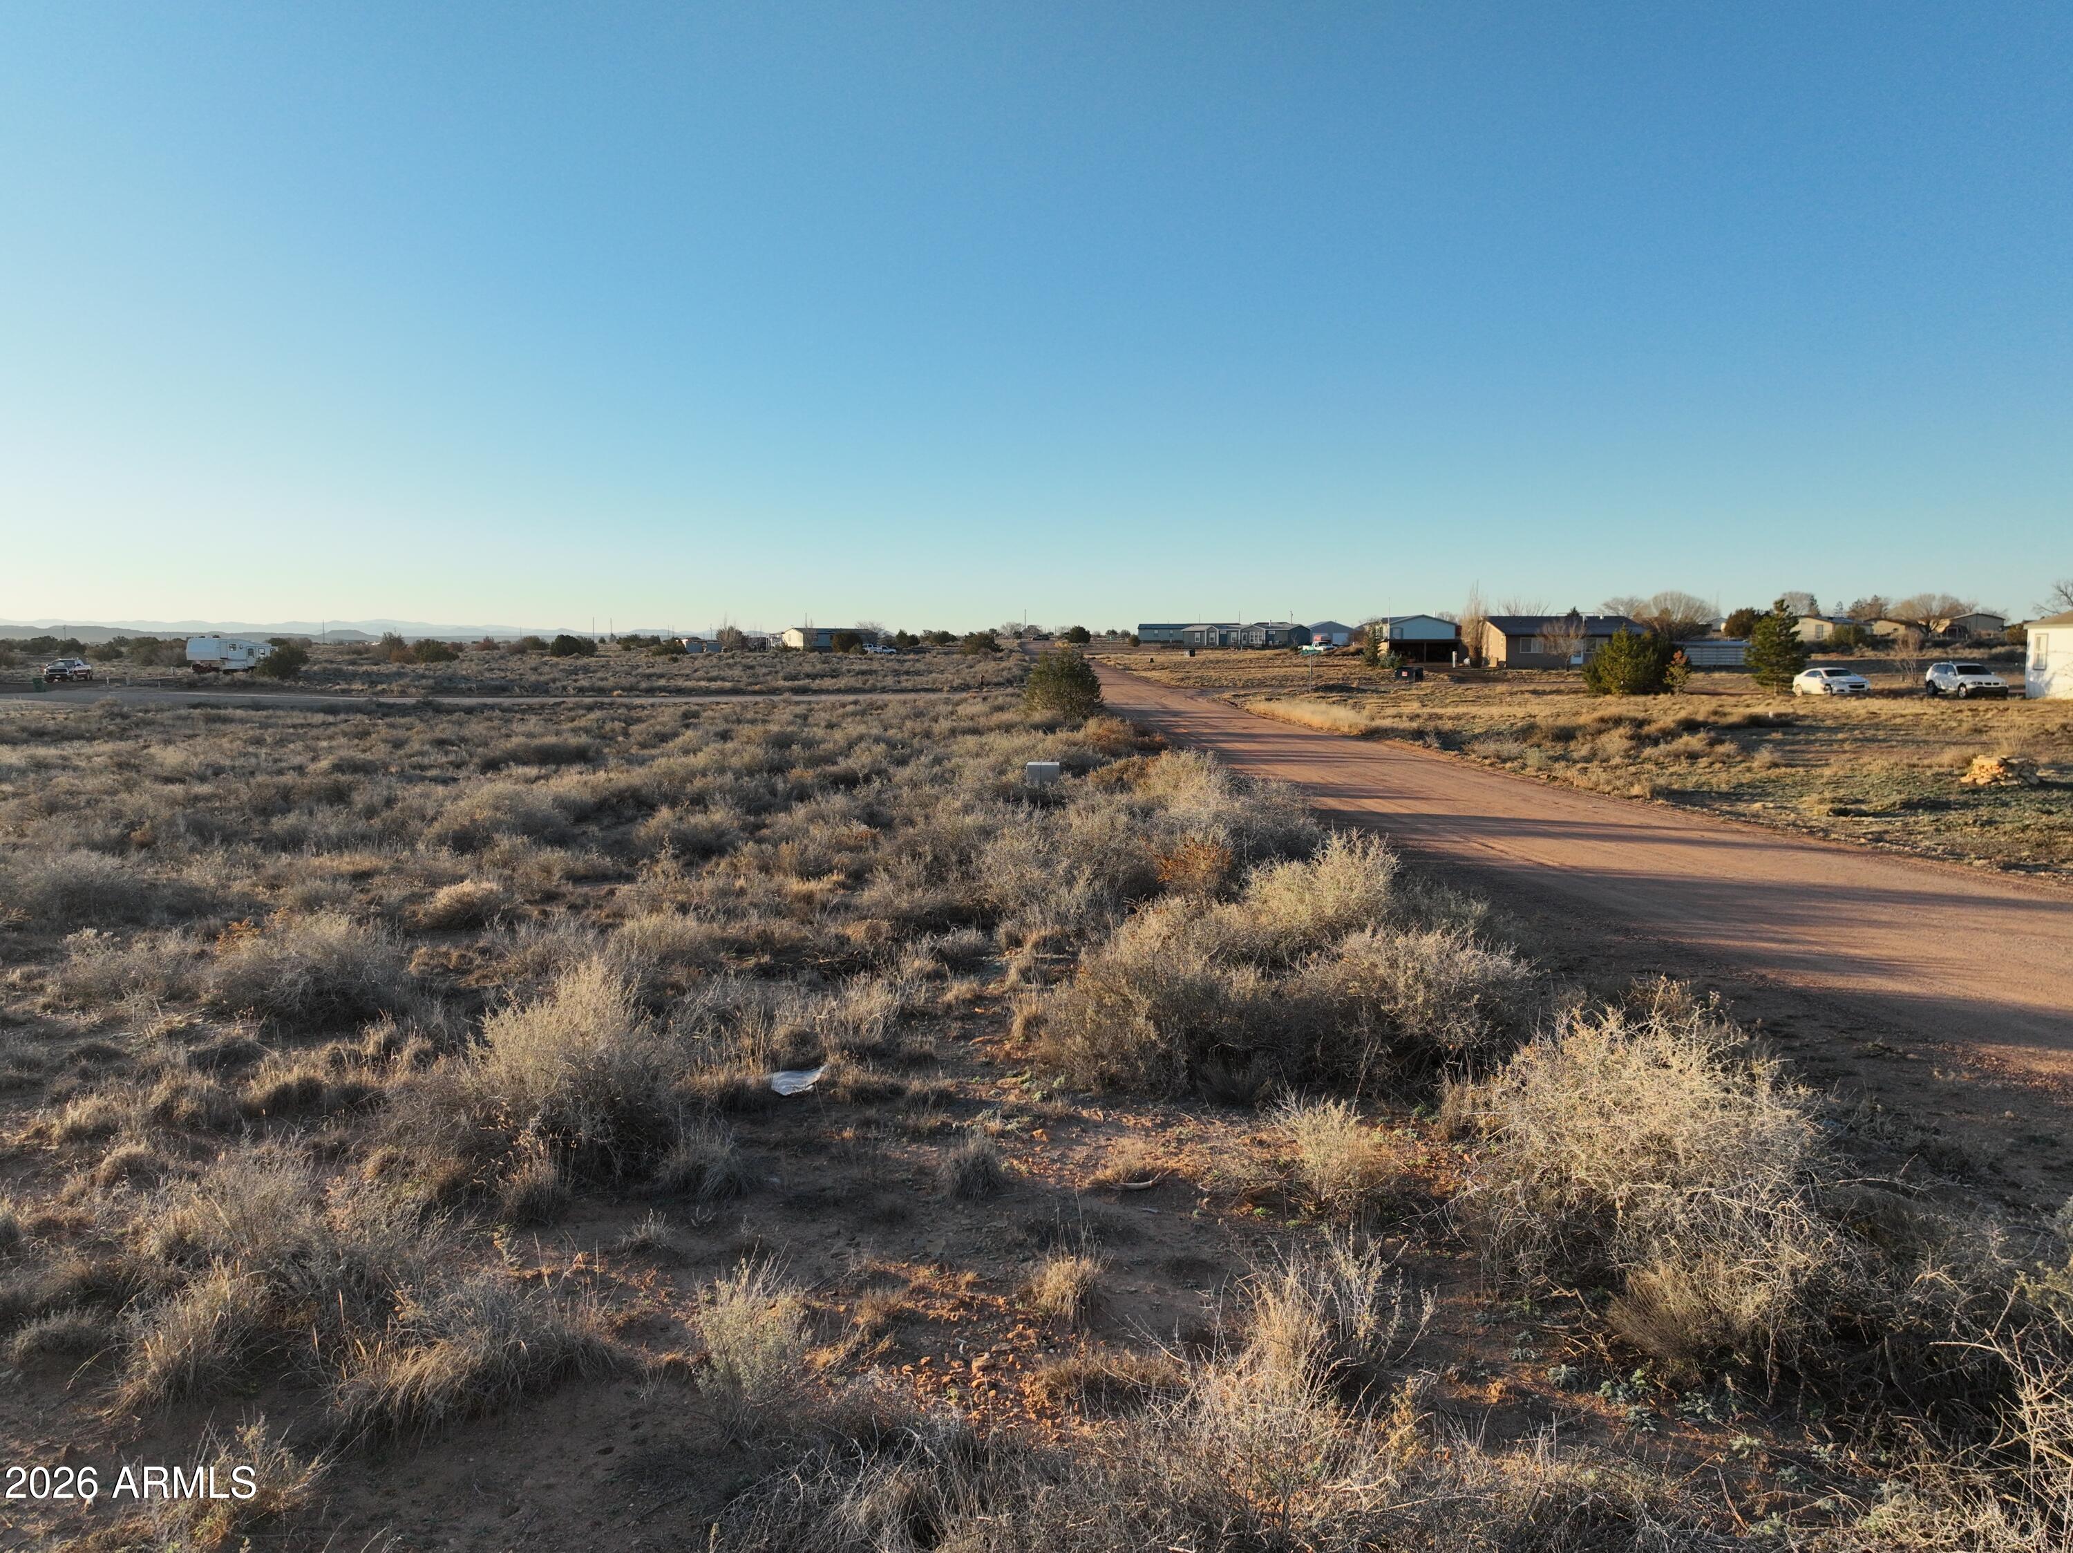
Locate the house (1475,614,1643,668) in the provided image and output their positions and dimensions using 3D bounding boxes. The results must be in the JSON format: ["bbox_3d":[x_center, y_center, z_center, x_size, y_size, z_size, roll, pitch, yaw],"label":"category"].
[{"bbox_3d":[42.508,-11.028,117.687,11.106,4.095,9.400,0,6,0],"label":"house"}]

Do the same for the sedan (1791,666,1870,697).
[{"bbox_3d":[39.181,-4.649,70.831,1.820,1.460,4.750,0,6,0],"label":"sedan"}]

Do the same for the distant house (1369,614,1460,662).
[{"bbox_3d":[38.545,-14.268,148.819,6.994,4.770,13.000,0,6,0],"label":"distant house"}]

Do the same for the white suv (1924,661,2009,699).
[{"bbox_3d":[42.864,-4.435,66.218,1.850,1.670,4.570,1,6,5],"label":"white suv"}]

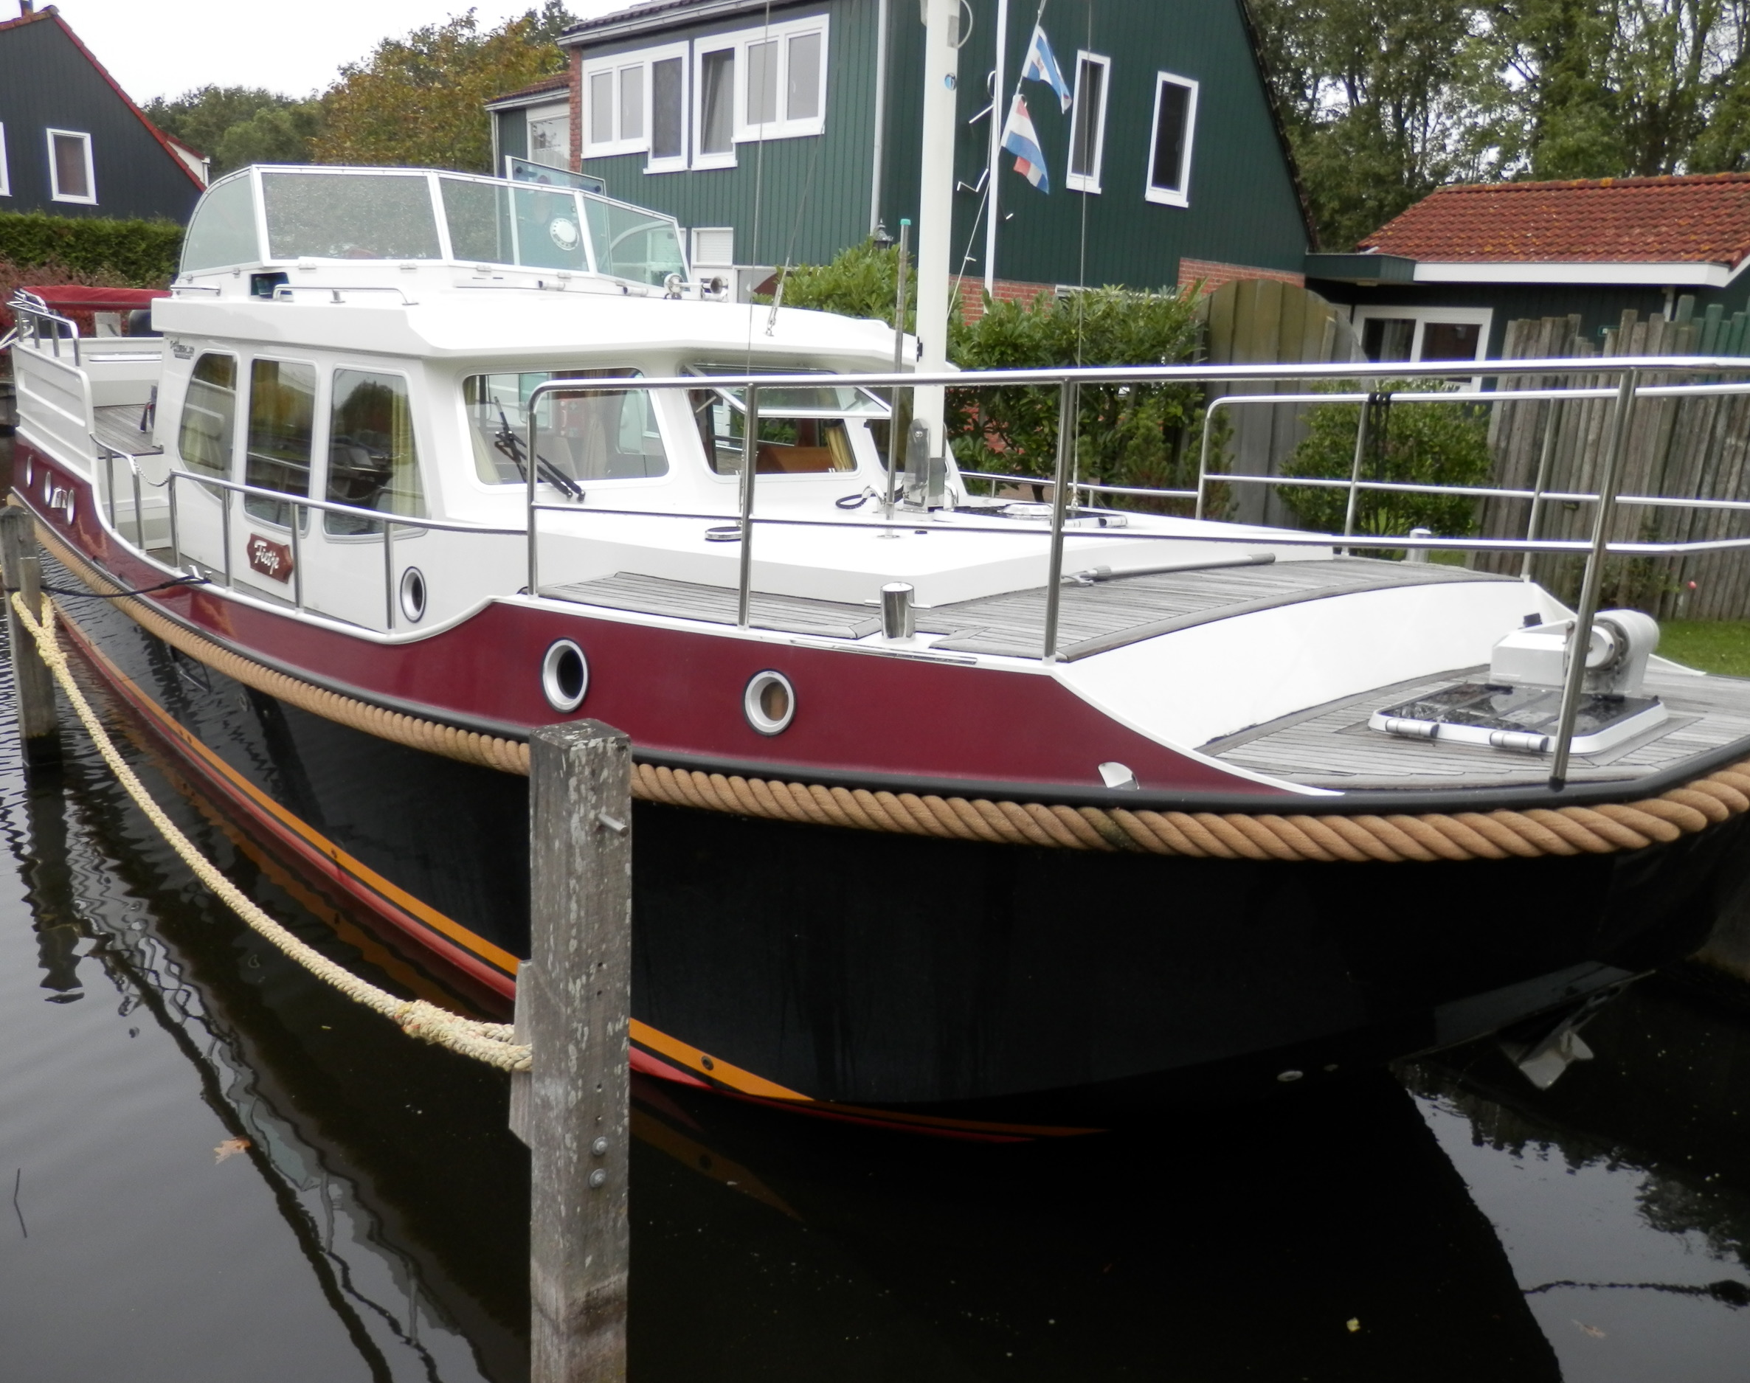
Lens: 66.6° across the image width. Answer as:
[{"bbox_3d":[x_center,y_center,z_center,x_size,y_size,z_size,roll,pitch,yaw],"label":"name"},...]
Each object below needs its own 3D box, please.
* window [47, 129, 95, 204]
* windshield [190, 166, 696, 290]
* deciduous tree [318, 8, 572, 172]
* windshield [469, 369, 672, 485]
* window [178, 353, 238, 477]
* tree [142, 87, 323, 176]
[{"bbox_3d":[-14.223,-9.293,23.600,0.680,1.210,0.100,-6,16,-33],"label":"window"},{"bbox_3d":[-2.225,-2.535,7.604,2.562,0.594,2.050,-10,18,-43],"label":"windshield"},{"bbox_3d":[-10.579,-11.901,33.555,8.500,9.569,8.500,-1,14,-17],"label":"deciduous tree"},{"bbox_3d":[-1.170,-1.008,5.155,0.840,0.410,0.050,-10,6,-43],"label":"windshield"},{"bbox_3d":[-3.357,-1.405,6.736,0.050,0.594,0.881,-2,13,-44],"label":"window"},{"bbox_3d":[-24.776,-17.633,51.864,10.000,10.762,10.000,-3,15,-25],"label":"tree"}]

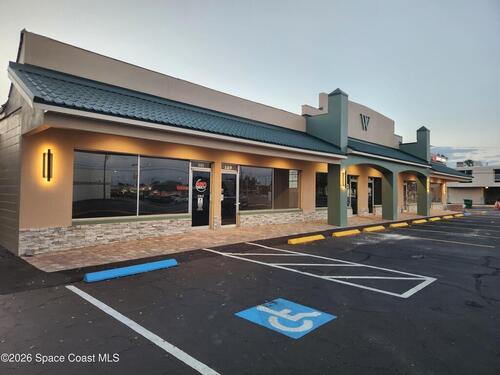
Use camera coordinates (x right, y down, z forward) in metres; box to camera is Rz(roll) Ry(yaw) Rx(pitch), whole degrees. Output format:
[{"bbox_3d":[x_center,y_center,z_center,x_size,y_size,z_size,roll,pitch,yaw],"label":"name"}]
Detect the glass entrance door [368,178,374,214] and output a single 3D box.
[{"bbox_3d":[8.395,0.631,23.048,0.100,2.343,0.920,0,-1,44],"label":"glass entrance door"}]

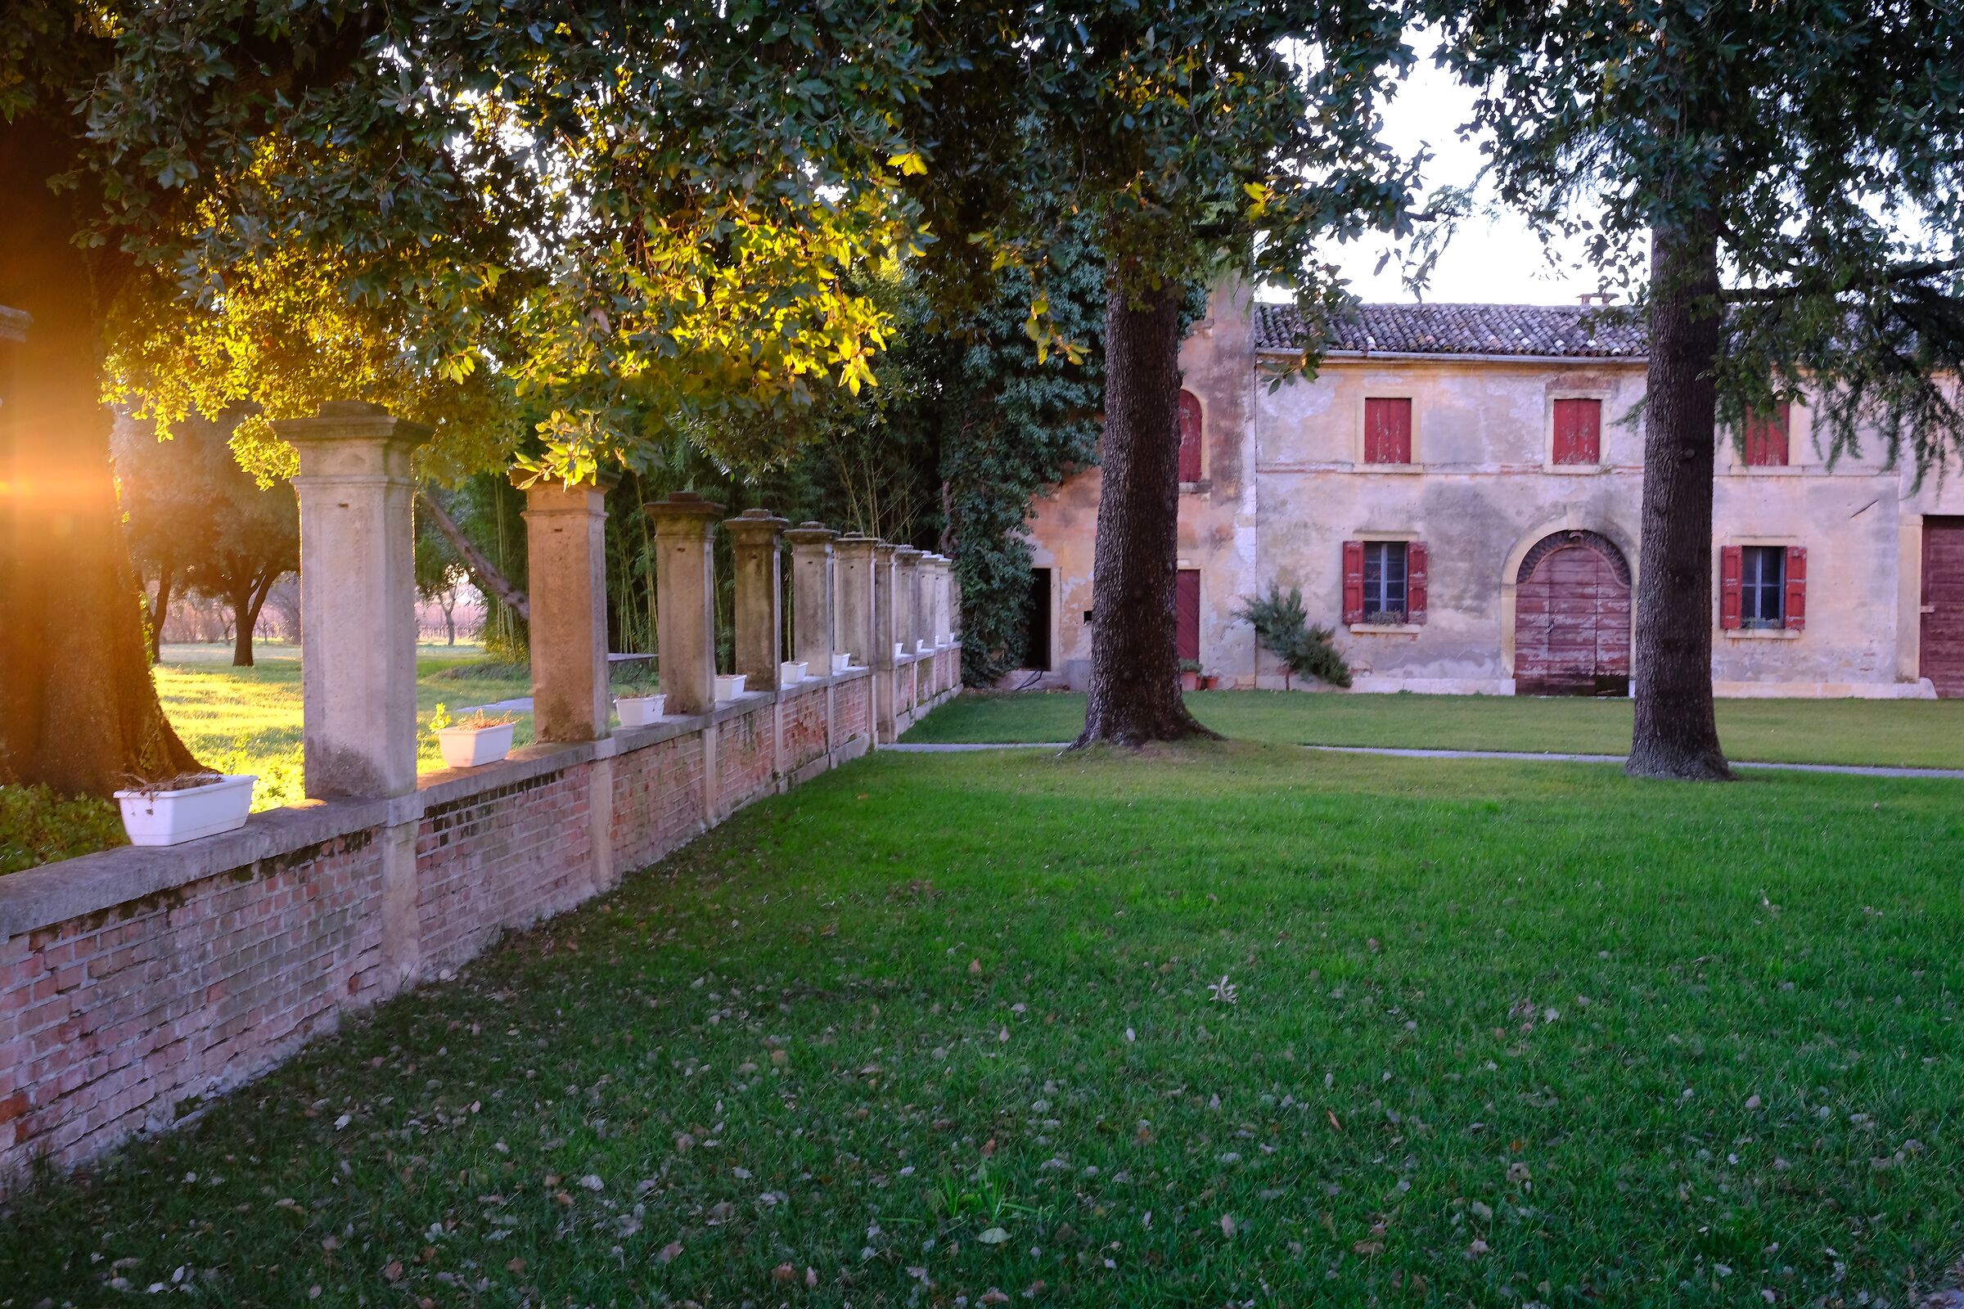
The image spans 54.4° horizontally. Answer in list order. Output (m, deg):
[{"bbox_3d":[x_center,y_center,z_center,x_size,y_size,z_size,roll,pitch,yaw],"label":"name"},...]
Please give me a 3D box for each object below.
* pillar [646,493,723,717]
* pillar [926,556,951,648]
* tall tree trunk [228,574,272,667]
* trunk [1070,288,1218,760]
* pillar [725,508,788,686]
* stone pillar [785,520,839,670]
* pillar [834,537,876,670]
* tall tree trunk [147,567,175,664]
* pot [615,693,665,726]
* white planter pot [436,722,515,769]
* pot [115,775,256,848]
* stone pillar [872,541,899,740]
[{"bbox_3d":[-2.085,-0.383,13.555,0.460,1.563,0.460,0,2,4],"label":"pillar"},{"bbox_3d":[-0.799,-1.049,36.809,0.520,1.710,0.520,0,2,4],"label":"pillar"},{"bbox_3d":[-19.554,-0.861,51.000,1.100,2.500,0.850,-1,2,-21],"label":"tall tree trunk"},{"bbox_3d":[1.815,-1.592,21.300,1.500,5.250,1.400,0,2,4],"label":"trunk"},{"bbox_3d":[-2.079,-0.511,17.878,0.520,1.710,0.520,0,2,4],"label":"pillar"},{"bbox_3d":[-1.858,-0.604,21.151,0.520,1.710,0.520,0,2,4],"label":"stone pillar"},{"bbox_3d":[-1.466,-0.639,22.620,0.490,1.563,0.490,0,2,4],"label":"pillar"},{"bbox_3d":[-18.041,-0.895,42.000,0.520,2.200,0.480,0,2,4],"label":"tall tree trunk"},{"bbox_3d":[-2.343,0.385,13.084,0.210,0.190,0.600,0,2,4],"label":"pot"},{"bbox_3d":[-2.432,0.440,9.189,0.190,0.165,0.580,0,2,4],"label":"white planter pot"},{"bbox_3d":[-2.866,0.563,6.898,0.215,0.190,0.600,0,2,4],"label":"pot"},{"bbox_3d":[-1.308,-0.200,24.949,0.470,2.573,0.470,0,2,4],"label":"stone pillar"}]

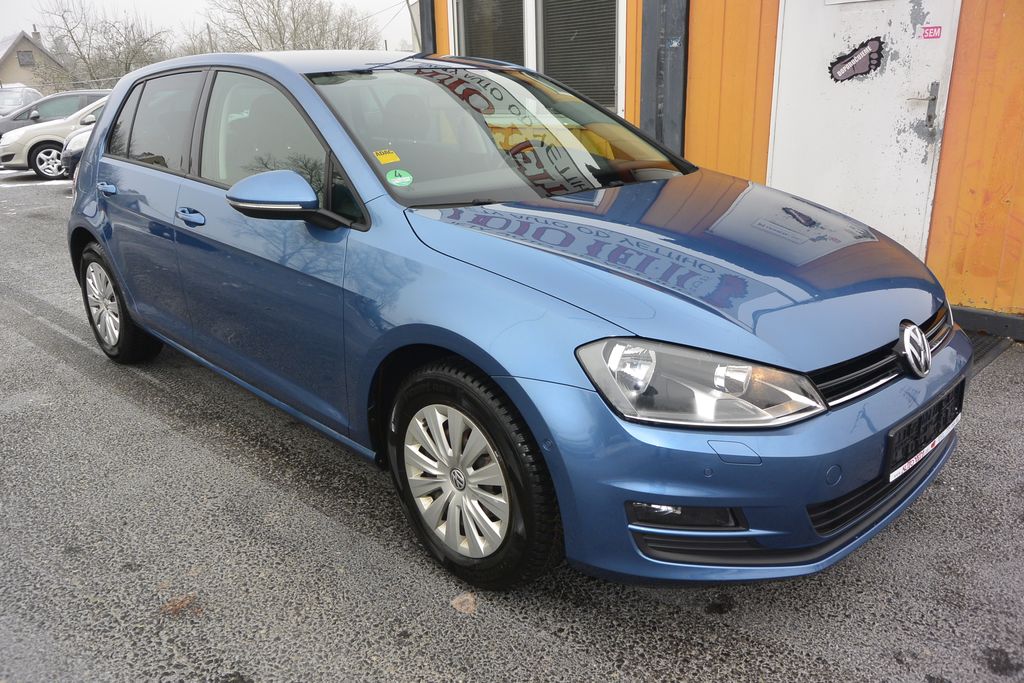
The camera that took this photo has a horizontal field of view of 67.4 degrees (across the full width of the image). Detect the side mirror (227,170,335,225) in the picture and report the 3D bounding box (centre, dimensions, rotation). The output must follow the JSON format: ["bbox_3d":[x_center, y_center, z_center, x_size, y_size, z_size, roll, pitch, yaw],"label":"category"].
[{"bbox_3d":[-0.664,-0.407,2.175,0.230,0.160,0.200,-17,24,-42],"label":"side mirror"}]

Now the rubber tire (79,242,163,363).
[{"bbox_3d":[-1.944,-0.203,3.813,0.205,0.625,0.630,-17,24,-42],"label":"rubber tire"}]

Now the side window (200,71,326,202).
[{"bbox_3d":[-0.834,-0.684,2.533,0.930,0.465,0.065,16,-1,43],"label":"side window"}]

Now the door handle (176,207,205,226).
[{"bbox_3d":[-1.130,-0.434,2.686,0.050,0.050,0.215,-17,24,-42],"label":"door handle"}]

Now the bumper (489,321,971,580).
[{"bbox_3d":[0.819,0.172,2.147,1.780,0.490,0.670,-17,24,-42],"label":"bumper"}]

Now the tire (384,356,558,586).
[{"bbox_3d":[-0.091,0.345,2.024,0.205,0.625,0.630,-17,24,-42],"label":"tire"}]

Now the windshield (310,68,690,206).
[{"bbox_3d":[0.000,-0.772,2.702,1.420,0.130,0.900,-17,52,-42],"label":"windshield"}]

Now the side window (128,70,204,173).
[{"bbox_3d":[-1.381,-0.876,3.064,0.720,0.410,0.060,16,-1,43],"label":"side window"}]

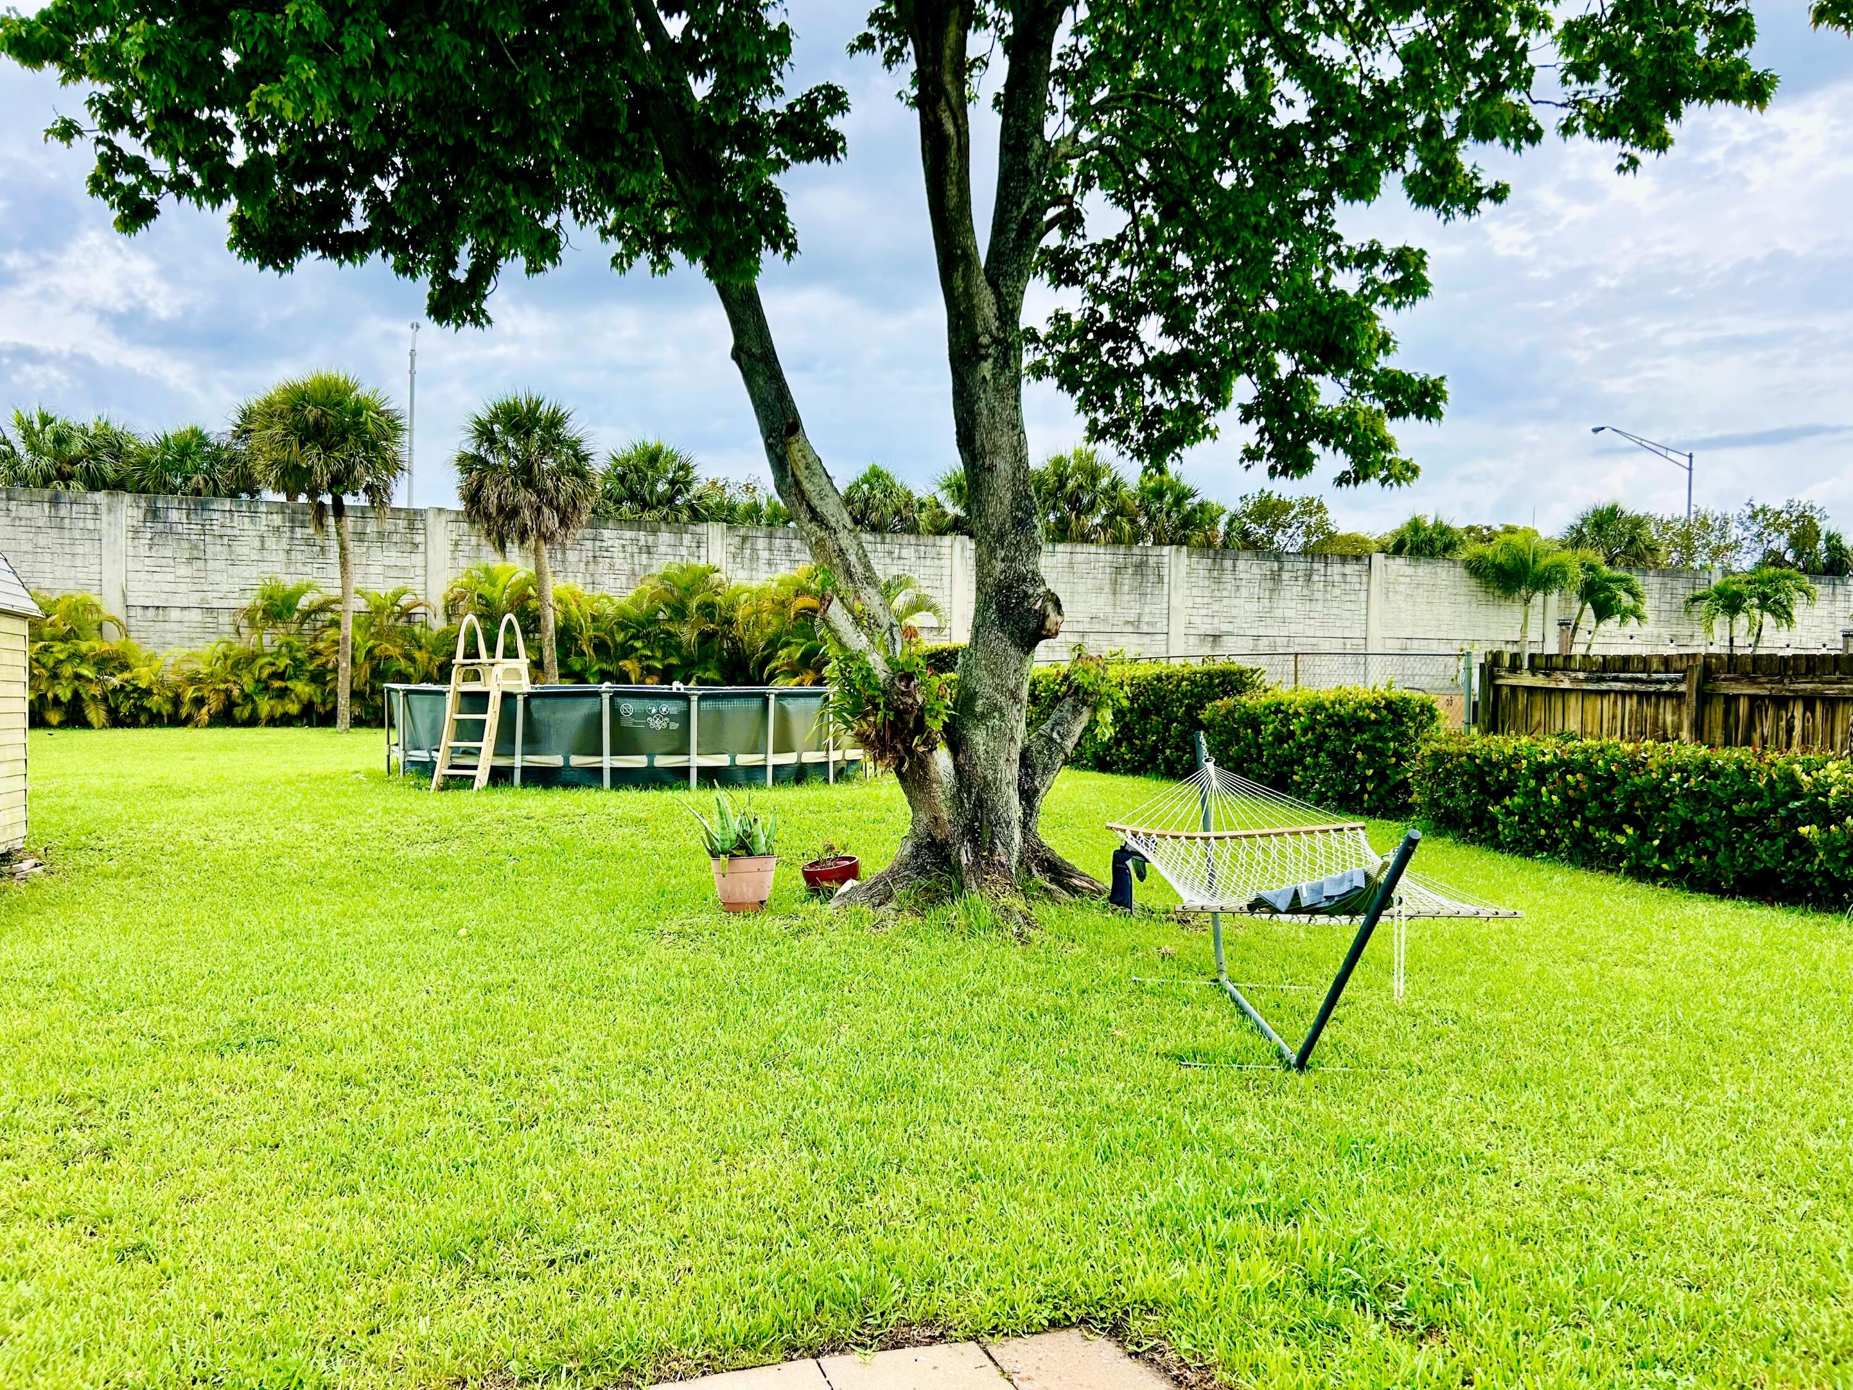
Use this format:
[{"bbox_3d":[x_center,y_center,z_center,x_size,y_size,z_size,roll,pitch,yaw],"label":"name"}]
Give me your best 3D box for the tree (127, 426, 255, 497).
[{"bbox_3d":[-19.570,-3.268,37.000,3.500,7.819,3.500,1,1,0],"label":"tree"}]

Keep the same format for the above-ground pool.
[{"bbox_3d":[-4.124,0.537,20.009,6.800,1.280,6.800,0,1,0],"label":"above-ground pool"}]

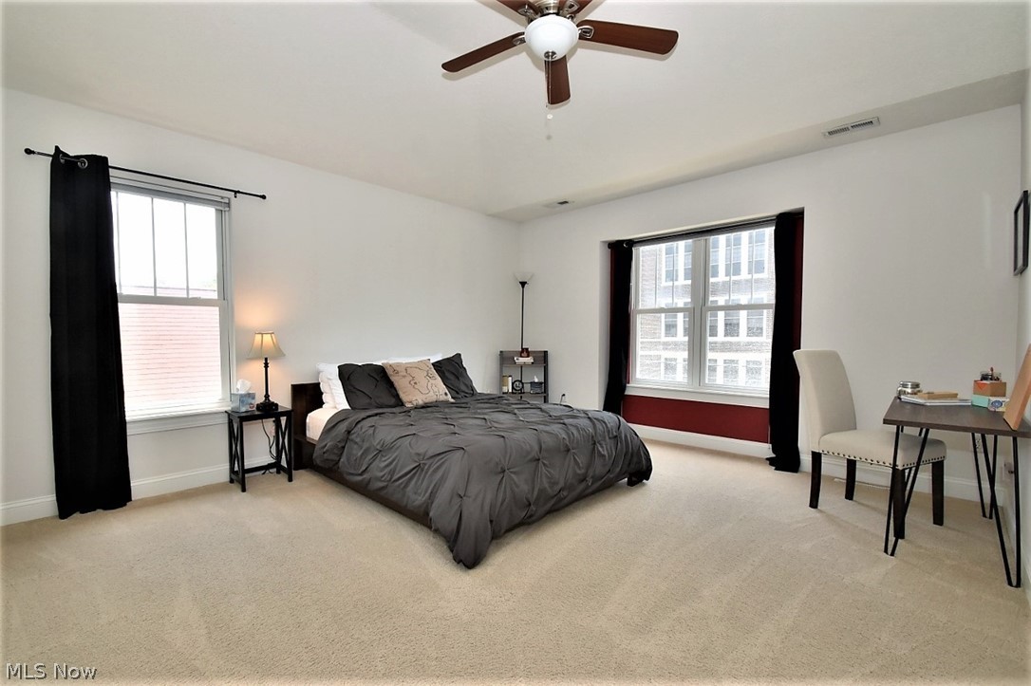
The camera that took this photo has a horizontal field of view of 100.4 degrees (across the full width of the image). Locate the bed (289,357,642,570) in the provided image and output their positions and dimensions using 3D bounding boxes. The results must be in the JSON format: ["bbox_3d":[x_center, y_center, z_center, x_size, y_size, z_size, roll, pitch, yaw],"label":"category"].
[{"bbox_3d":[-0.432,0.604,3.437,2.280,0.889,1.767,1,2,43],"label":"bed"}]

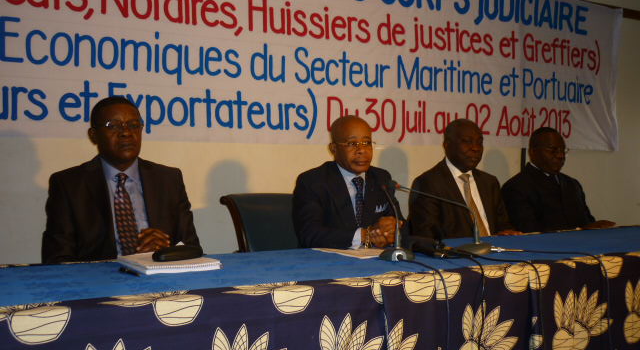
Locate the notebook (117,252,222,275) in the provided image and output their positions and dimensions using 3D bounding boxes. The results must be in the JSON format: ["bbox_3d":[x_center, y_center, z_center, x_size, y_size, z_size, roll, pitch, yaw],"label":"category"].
[{"bbox_3d":[-0.480,0.281,1.950,0.230,0.024,0.290,0,0,-30],"label":"notebook"}]

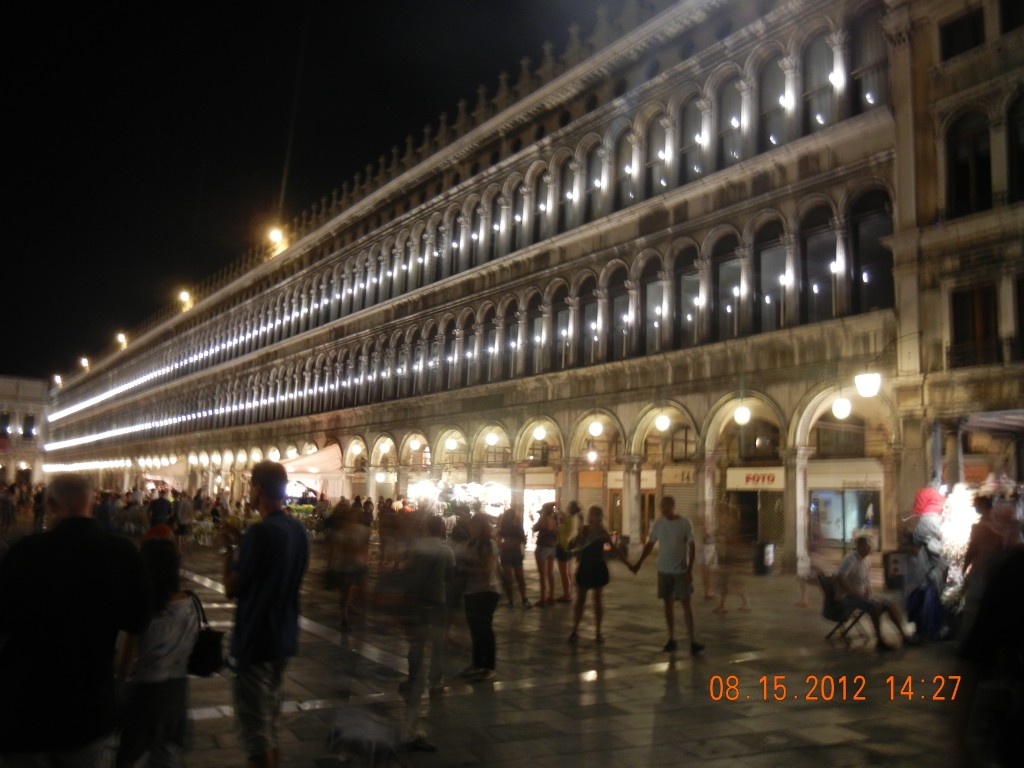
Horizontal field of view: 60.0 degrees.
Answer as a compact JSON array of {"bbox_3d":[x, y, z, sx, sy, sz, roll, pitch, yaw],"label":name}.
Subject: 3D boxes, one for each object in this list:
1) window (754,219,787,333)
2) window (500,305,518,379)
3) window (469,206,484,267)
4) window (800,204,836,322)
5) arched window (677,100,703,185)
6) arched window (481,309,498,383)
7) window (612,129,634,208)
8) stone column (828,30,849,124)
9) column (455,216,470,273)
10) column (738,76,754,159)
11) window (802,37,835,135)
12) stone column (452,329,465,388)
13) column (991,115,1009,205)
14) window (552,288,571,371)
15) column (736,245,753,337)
[{"bbox_3d":[6.833,-2.833,23.528,0.260,2.970,1.070,7,-10,-34],"label":"window"},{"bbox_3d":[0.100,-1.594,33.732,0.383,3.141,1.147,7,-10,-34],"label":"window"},{"bbox_3d":[-1.478,-6.028,36.578,0.250,2.720,1.060,7,-10,-34],"label":"window"},{"bbox_3d":[7.689,-2.979,22.280,0.260,2.970,1.070,7,-10,-34],"label":"window"},{"bbox_3d":[5.452,-7.465,27.276,0.323,2.777,1.071,8,-10,-34],"label":"arched window"},{"bbox_3d":[-0.863,-1.513,34.761,0.260,2.970,1.070,7,-10,-34],"label":"arched window"},{"bbox_3d":[3.653,-7.012,29.134,0.260,2.650,1.070,7,-10,-34],"label":"window"},{"bbox_3d":[8.181,-7.672,22.192,0.360,2.480,0.360,8,-10,-34],"label":"stone column"},{"bbox_3d":[-2.042,-5.824,37.093,0.400,2.650,0.390,7,-10,-34],"label":"column"},{"bbox_3d":[6.468,-7.361,24.684,0.360,2.430,0.360,8,-10,-34],"label":"column"},{"bbox_3d":[8.076,-7.913,23.480,0.323,2.777,1.071,8,-10,-34],"label":"window"},{"bbox_3d":[-2.292,-1.052,37.217,0.394,2.626,0.394,8,-10,-34],"label":"stone column"},{"bbox_3d":[10.130,-4.617,18.422,0.280,1.960,0.310,8,-10,-34],"label":"column"},{"bbox_3d":[1.767,-1.907,30.919,0.250,2.940,1.060,7,-10,-34],"label":"window"},{"bbox_3d":[6.459,-2.545,24.560,0.394,2.626,0.394,8,-10,-34],"label":"column"}]

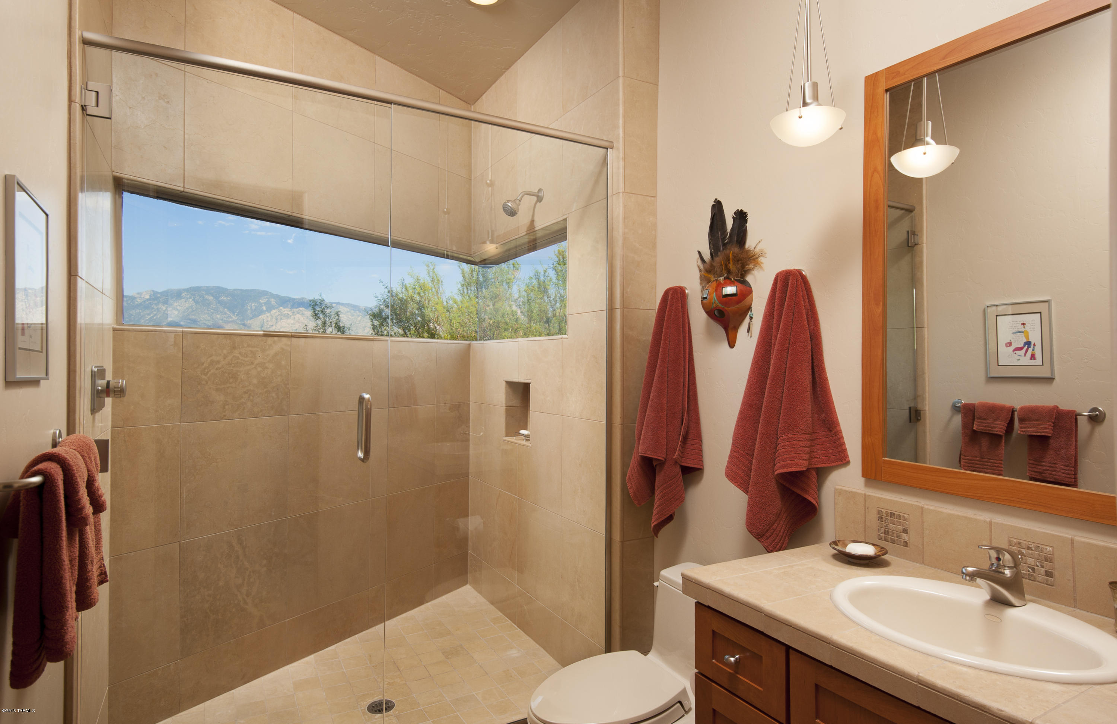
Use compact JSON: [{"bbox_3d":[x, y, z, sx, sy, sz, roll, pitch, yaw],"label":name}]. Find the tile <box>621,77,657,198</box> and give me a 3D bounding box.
[{"bbox_3d":[0.320,-0.894,2.361,0.180,0.457,0.012,0,0,-28],"label":"tile"}]

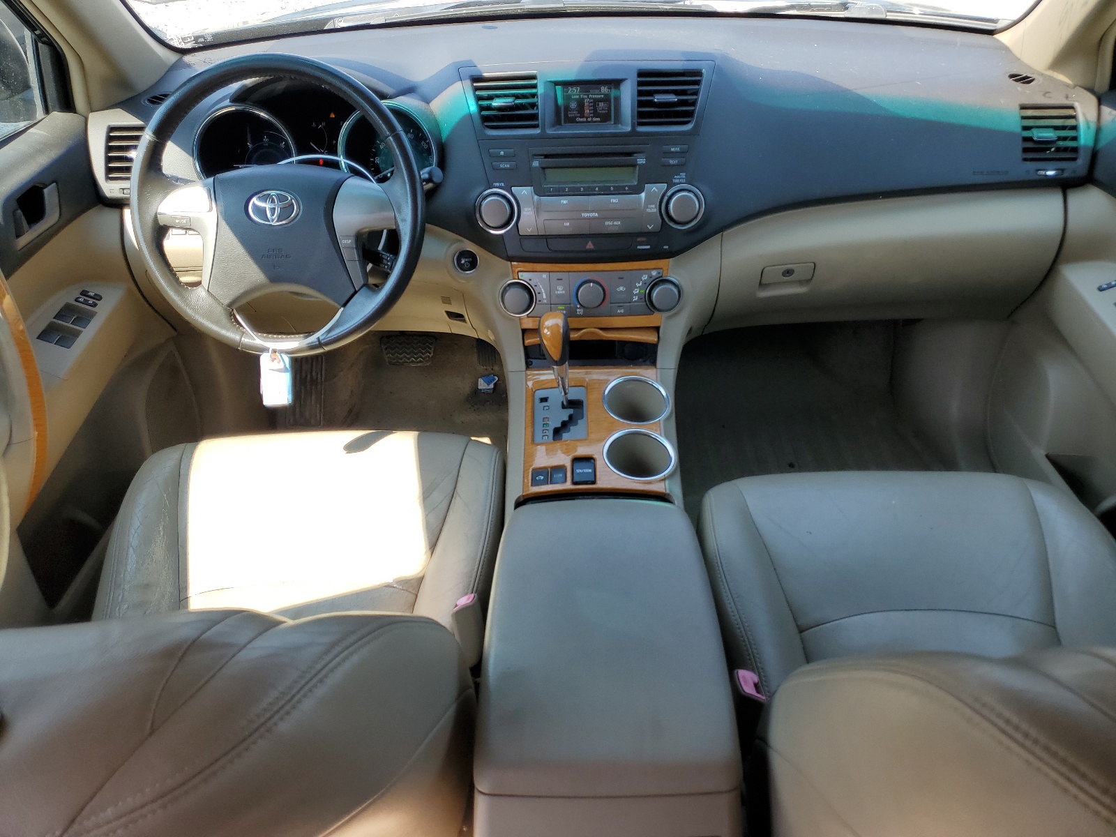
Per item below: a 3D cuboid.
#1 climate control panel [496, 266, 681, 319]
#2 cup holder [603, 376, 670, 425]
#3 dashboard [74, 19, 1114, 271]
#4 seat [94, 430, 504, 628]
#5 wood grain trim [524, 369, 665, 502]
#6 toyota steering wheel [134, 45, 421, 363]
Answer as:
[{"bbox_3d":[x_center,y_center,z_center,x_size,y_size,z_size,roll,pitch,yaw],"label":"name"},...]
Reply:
[{"bbox_3d":[0.046,-0.180,1.205,0.258,0.078,0.045,-1,10,1],"label":"climate control panel"},{"bbox_3d":[0.108,-0.001,1.163,0.092,0.070,0.092,-1,43,1],"label":"cup holder"},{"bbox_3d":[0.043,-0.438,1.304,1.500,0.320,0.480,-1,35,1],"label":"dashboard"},{"bbox_3d":[-0.336,0.247,1.107,0.515,0.210,0.490,-1,35,1],"label":"seat"},{"bbox_3d":[0.048,0.021,1.112,0.185,0.030,0.235,-1,47,1],"label":"wood grain trim"},{"bbox_3d":[-0.362,-0.276,1.110,0.380,0.380,0.100,-1,8,1],"label":"toyota steering wheel"}]

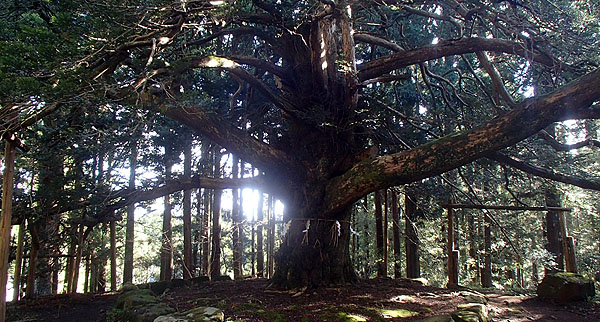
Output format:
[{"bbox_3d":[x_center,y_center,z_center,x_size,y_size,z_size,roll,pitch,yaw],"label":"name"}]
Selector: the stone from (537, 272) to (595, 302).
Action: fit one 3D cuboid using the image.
[{"bbox_3d":[5.282,2.499,8.900,1.100,0.550,0.800,-4,-9,31],"label":"stone"}]

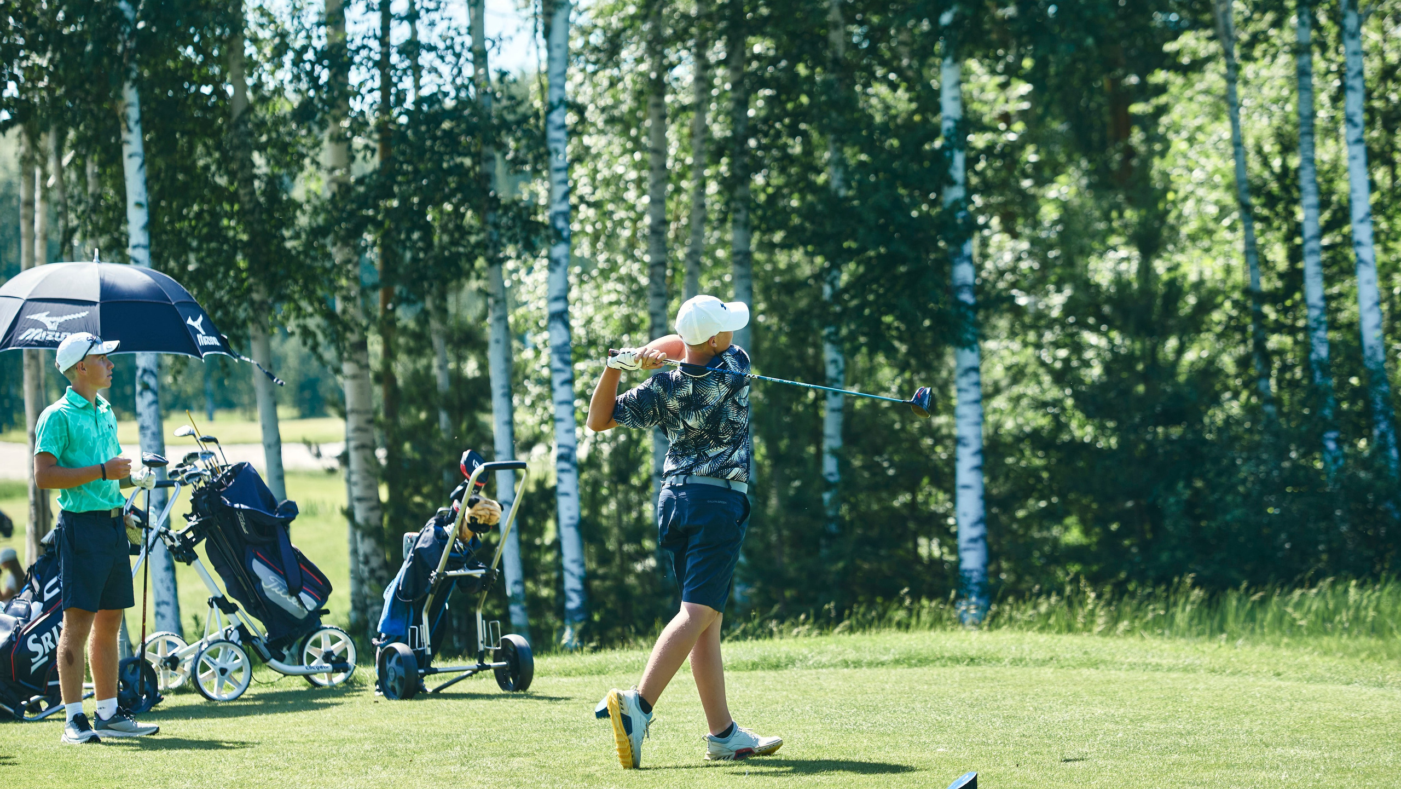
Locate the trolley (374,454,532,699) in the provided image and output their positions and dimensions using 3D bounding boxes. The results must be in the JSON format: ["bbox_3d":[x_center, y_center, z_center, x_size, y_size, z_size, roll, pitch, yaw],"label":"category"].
[{"bbox_3d":[-1.203,0.851,27.780,0.690,1.160,0.980,-2,-1,-33],"label":"trolley"}]

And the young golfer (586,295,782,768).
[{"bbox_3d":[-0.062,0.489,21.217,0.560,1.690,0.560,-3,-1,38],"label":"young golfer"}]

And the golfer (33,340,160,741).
[{"bbox_3d":[-2.596,0.614,25.007,0.460,1.730,0.470,-3,-1,30],"label":"golfer"}]

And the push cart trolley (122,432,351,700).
[{"bbox_3d":[-2.294,0.828,28.706,1.220,1.290,0.680,-2,-1,-25],"label":"push cart trolley"}]

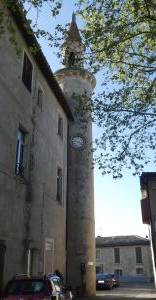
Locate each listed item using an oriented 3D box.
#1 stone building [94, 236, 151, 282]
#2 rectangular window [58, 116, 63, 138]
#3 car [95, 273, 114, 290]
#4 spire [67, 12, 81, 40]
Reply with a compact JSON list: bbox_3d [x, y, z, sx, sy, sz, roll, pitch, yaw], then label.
[{"bbox_3d":[5.702,17.209,44.133,11.000,6.700,6.000,-4,-21,9],"label":"stone building"},{"bbox_3d":[-1.300,-1.580,19.755,0.200,1.700,1.150,-5,-22,11],"label":"rectangular window"},{"bbox_3d":[2.127,12.087,25.654,1.760,1.440,4.200,-2,-21,3],"label":"car"},{"bbox_3d":[-0.396,-11.512,26.242,1.350,4.110,1.350,-1,-21,0],"label":"spire"}]

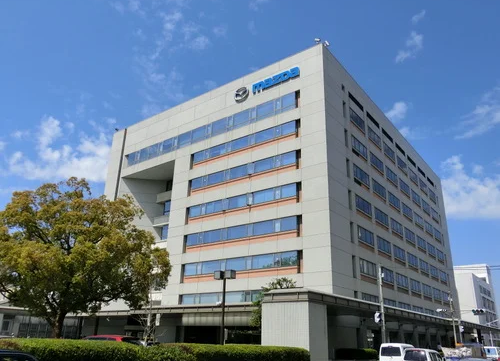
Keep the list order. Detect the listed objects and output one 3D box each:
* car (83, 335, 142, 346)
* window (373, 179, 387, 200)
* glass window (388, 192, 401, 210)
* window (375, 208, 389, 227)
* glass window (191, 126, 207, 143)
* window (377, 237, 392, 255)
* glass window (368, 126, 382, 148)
[{"bbox_3d":[-8.484,10.186,25.085,4.500,1.670,1.820,-14,-26,35],"label":"car"},{"bbox_3d":[18.250,1.456,58.611,0.150,1.680,4.700,-14,-26,35],"label":"window"},{"bbox_3d":[19.784,2.908,57.214,0.170,1.620,4.420,-14,-26,35],"label":"glass window"},{"bbox_3d":[18.060,5.182,57.042,0.150,1.770,5.050,-14,-26,35],"label":"window"},{"bbox_3d":[-7.304,-6.585,60.474,2.860,1.990,0.150,-14,-26,35],"label":"glass window"},{"bbox_3d":[16.273,7.950,50.546,0.170,1.620,4.420,-14,-26,35],"label":"window"},{"bbox_3d":[17.429,-5.913,58.399,0.180,1.682,4.676,-14,-26,35],"label":"glass window"}]

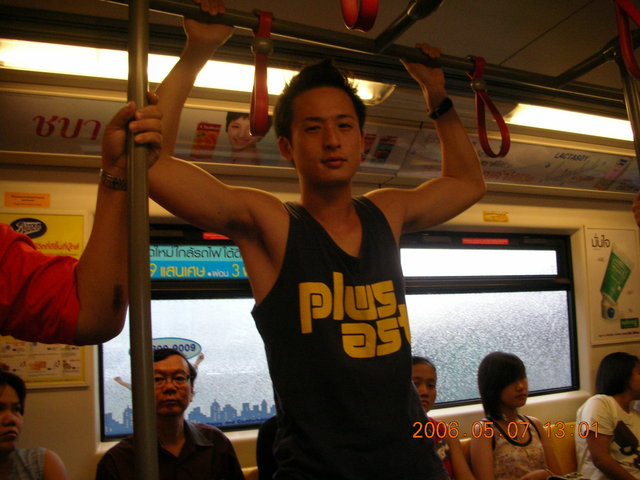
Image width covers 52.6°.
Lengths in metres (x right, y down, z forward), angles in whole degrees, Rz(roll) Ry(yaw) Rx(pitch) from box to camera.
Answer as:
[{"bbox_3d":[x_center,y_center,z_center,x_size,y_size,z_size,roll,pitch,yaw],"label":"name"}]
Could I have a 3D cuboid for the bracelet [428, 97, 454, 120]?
[{"bbox_3d":[0.304,-0.329,1.620,0.058,0.033,0.056,-30,0,-37],"label":"bracelet"}]

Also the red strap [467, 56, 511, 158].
[{"bbox_3d":[0.441,-0.360,1.679,0.042,0.275,0.092,0,-11,-28],"label":"red strap"}]

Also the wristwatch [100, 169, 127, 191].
[{"bbox_3d":[-0.382,-0.114,1.230,0.064,0.020,0.054,12,-6,-3],"label":"wristwatch"}]

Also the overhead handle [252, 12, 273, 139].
[{"bbox_3d":[-0.125,-0.368,1.403,0.048,0.285,0.085,5,-13,-18],"label":"overhead handle"}]

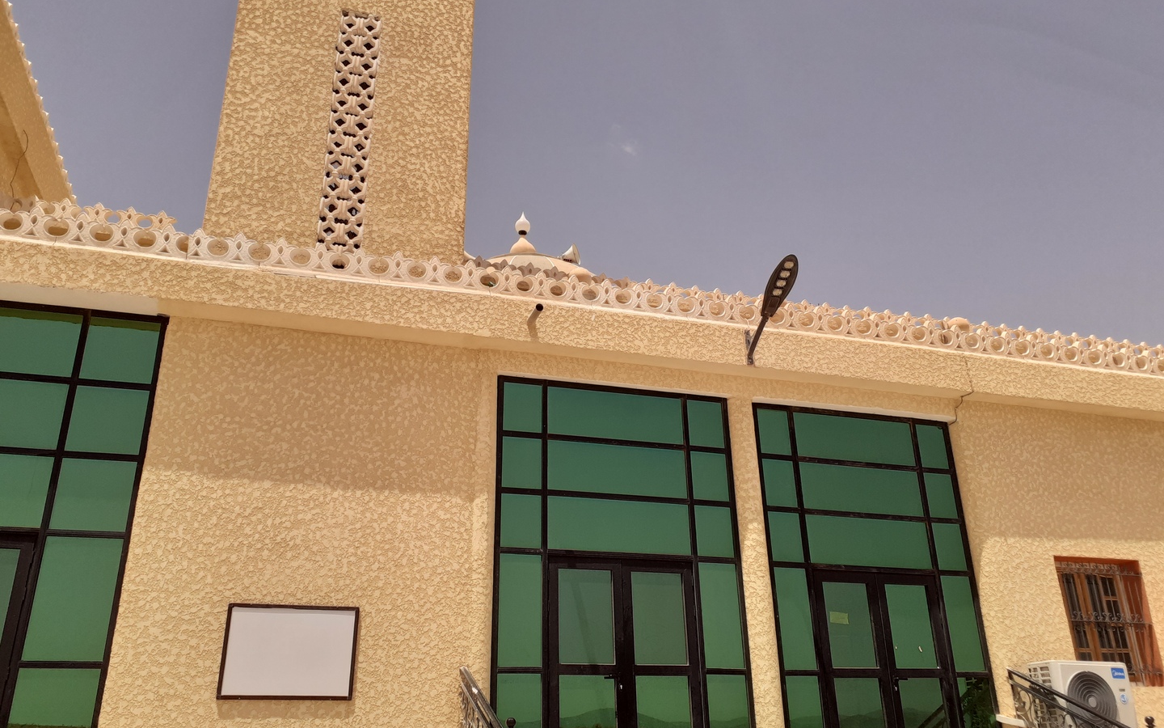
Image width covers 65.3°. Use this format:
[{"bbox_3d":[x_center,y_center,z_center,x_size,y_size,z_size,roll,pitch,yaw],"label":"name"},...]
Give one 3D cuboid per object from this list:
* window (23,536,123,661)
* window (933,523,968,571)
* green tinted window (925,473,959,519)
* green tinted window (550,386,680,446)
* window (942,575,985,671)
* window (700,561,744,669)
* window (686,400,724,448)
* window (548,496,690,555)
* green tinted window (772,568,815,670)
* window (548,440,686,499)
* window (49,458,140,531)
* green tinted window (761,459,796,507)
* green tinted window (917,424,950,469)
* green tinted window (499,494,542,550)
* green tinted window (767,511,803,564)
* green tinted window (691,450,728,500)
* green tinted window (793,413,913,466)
[{"bbox_3d":[-3.909,1.803,7.001,0.553,0.935,0.050,6,-24,-17],"label":"window"},{"bbox_3d":[3.933,1.957,9.714,0.365,0.504,0.050,6,-24,-17],"label":"window"},{"bbox_3d":[3.996,1.464,10.111,0.363,0.500,0.050,6,-25,-16],"label":"green tinted window"},{"bbox_3d":[0.353,0.533,9.282,1.458,0.503,0.050,6,-25,-16],"label":"green tinted window"},{"bbox_3d":[4.140,2.817,9.862,0.377,0.994,0.050,6,-24,-16],"label":"window"},{"bbox_3d":[1.394,2.507,9.070,0.420,1.015,0.050,6,-24,-16],"label":"window"},{"bbox_3d":[1.311,0.636,9.563,0.398,0.503,0.050,6,-25,-16],"label":"window"},{"bbox_3d":[0.386,1.628,9.104,1.509,0.523,0.050,6,-24,-16],"label":"window"},{"bbox_3d":[2.079,2.472,8.834,0.356,0.962,0.050,6,-24,-17],"label":"green tinted window"},{"bbox_3d":[0.359,1.032,8.848,1.440,0.492,0.050,6,-24,-17],"label":"window"},{"bbox_3d":[-3.929,1.056,7.318,0.554,0.582,0.050,6,-24,-17],"label":"window"},{"bbox_3d":[2.089,1.258,9.552,0.358,0.500,0.050,6,-25,-16],"label":"green tinted window"},{"bbox_3d":[3.985,0.941,10.340,0.363,0.503,0.050,6,-25,-16],"label":"green tinted window"},{"bbox_3d":[-0.567,1.478,8.548,0.391,0.506,0.050,6,-25,-16],"label":"green tinted window"},{"bbox_3d":[2.164,1.834,9.614,0.369,0.514,0.050,6,-24,-16],"label":"green tinted window"},{"bbox_3d":[1.321,1.160,9.334,0.398,0.500,0.050,6,-25,-16],"label":"green tinted window"},{"bbox_3d":[3.027,0.837,10.059,1.478,0.503,0.050,6,-25,-16],"label":"green tinted window"}]

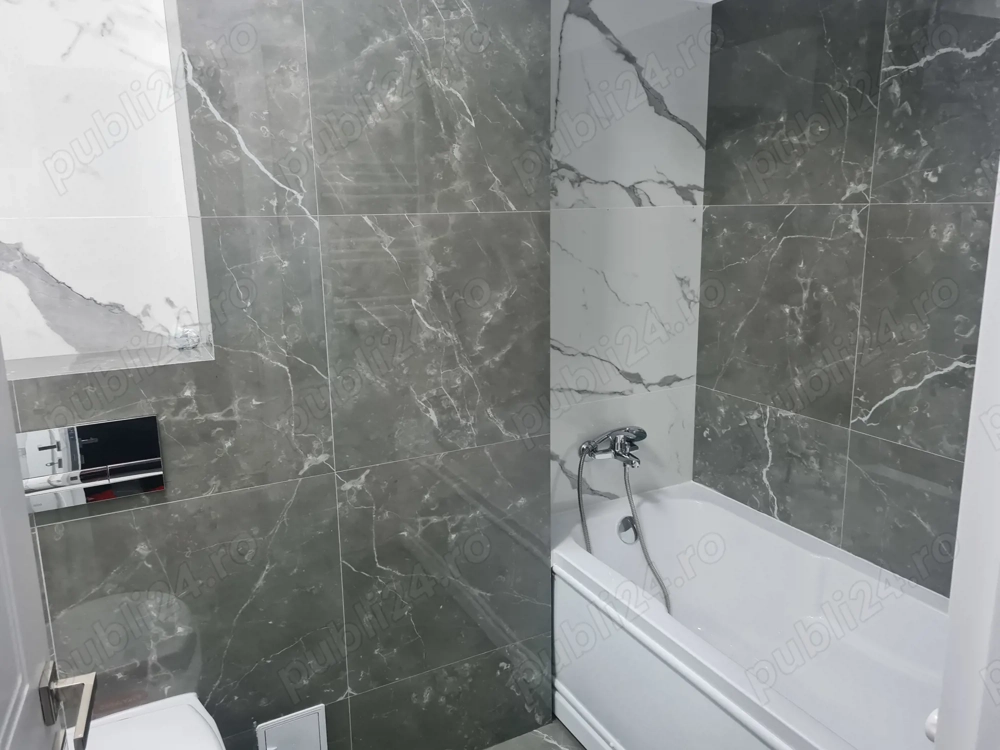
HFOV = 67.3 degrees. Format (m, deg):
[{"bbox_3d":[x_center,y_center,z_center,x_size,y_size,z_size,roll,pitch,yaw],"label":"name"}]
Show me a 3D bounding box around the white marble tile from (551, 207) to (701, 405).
[{"bbox_3d":[0.402,-0.226,2.400,0.600,0.600,0.015,-7,14,-26],"label":"white marble tile"}]

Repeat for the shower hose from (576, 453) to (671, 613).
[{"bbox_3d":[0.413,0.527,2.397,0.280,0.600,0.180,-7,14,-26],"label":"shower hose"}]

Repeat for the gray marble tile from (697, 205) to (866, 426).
[{"bbox_3d":[0.819,-0.203,2.261,0.015,0.600,0.605,-7,14,-26],"label":"gray marble tile"}]

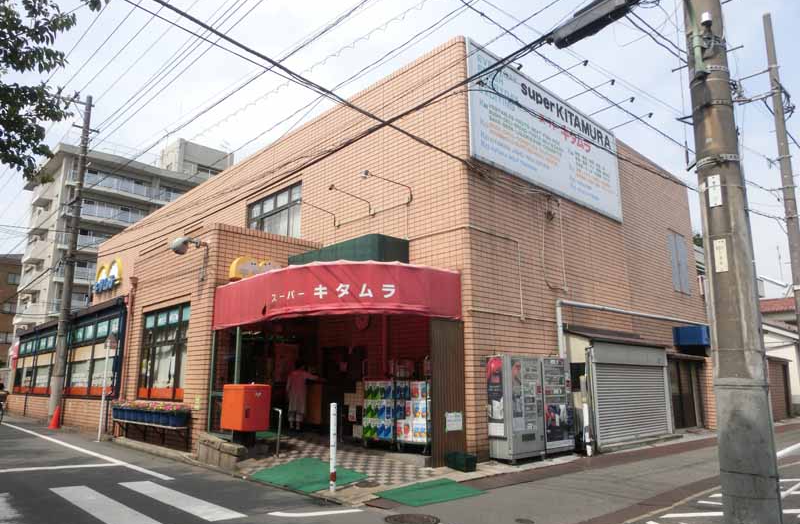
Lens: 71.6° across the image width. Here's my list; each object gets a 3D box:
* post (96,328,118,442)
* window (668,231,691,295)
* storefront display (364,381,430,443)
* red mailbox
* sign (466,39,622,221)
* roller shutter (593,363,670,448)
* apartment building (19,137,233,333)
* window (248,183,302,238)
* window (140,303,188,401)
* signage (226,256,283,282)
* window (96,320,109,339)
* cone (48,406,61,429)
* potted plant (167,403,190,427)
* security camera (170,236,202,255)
[{"bbox_3d":[-7.646,3.201,14.471,0.350,2.850,0.150,11,-17,-42],"label":"post"},{"bbox_3d":[9.326,0.042,18.441,1.420,2.000,0.100,12,-17,-43],"label":"window"},{"bbox_3d":[0.071,2.927,10.806,0.420,1.250,1.850,11,-17,-42],"label":"storefront display"},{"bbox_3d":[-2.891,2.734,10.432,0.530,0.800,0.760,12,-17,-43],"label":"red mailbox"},{"bbox_3d":[3.655,-2.804,13.151,6.220,2.600,0.180,11,-17,-42],"label":"sign"},{"bbox_3d":[5.467,3.275,12.879,3.600,1.700,0.150,11,-17,-42],"label":"roller shutter"},{"bbox_3d":[-27.126,1.721,56.507,18.500,24.700,11.800,12,-17,-43],"label":"apartment building"},{"bbox_3d":[-3.733,-1.182,16.279,0.180,1.750,3.100,11,-17,-42],"label":"window"},{"bbox_3d":[-5.818,2.255,13.688,0.180,2.250,3.000,11,-17,-42],"label":"window"},{"bbox_3d":[-3.251,0.169,12.718,1.270,0.600,0.240,12,-17,-43],"label":"signage"},{"bbox_3d":[-9.238,2.093,17.233,0.080,0.500,1.050,12,-17,-43],"label":"window"},{"bbox_3d":[-11.504,5.179,18.570,0.370,0.690,0.370,7,-14,-30],"label":"cone"},{"bbox_3d":[-4.810,3.344,12.044,0.330,0.480,0.450,12,-17,-43],"label":"potted plant"},{"bbox_3d":[-4.765,-0.360,12.276,0.680,0.360,0.340,11,-17,-42],"label":"security camera"}]

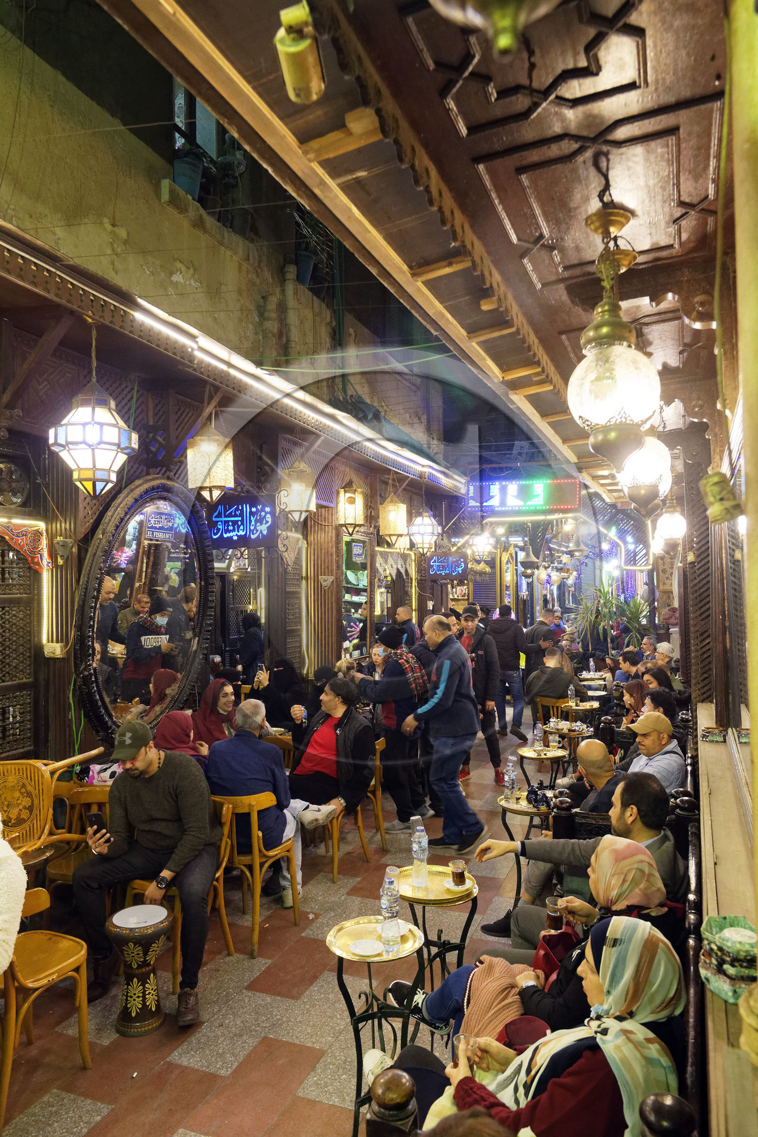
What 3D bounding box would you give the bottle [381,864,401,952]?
[{"bbox_3d":[0.039,1.128,2.527,0.065,0.265,0.065,-1,-3,0],"label":"bottle"}]

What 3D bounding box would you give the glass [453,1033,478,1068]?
[{"bbox_3d":[0.238,1.337,2.080,0.070,0.105,0.075,-1,-2,21],"label":"glass"}]

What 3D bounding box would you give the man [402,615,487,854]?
[{"bbox_3d":[0.500,1.229,5.745,0.660,1.720,0.500,-1,-2,-5],"label":"man"}]

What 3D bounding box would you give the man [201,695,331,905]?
[{"bbox_3d":[-0.650,1.406,4.370,0.580,1.310,0.740,-1,0,27],"label":"man"}]

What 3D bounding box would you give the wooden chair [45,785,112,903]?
[{"bbox_3d":[-1.570,1.657,4.160,0.420,0.820,0.470,-1,-2,5],"label":"wooden chair"}]

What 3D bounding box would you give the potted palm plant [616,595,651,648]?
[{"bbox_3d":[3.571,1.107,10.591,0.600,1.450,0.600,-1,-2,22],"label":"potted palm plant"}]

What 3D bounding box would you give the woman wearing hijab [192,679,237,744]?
[{"bbox_3d":[-1.079,1.469,5.651,0.720,1.260,0.500,-1,-2,29],"label":"woman wearing hijab"}]

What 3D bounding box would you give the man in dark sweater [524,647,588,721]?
[{"bbox_3d":[1.760,1.418,7.600,0.610,1.290,0.780,0,0,13],"label":"man in dark sweater"}]

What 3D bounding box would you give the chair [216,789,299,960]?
[{"bbox_3d":[-0.716,1.635,4.285,0.440,0.840,0.510,-2,-3,24],"label":"chair"}]

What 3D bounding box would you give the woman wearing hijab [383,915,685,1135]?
[{"bbox_3d":[0.344,1.412,2.015,0.900,1.140,0.550,-2,-2,33],"label":"woman wearing hijab"}]

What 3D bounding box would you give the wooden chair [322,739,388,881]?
[{"bbox_3d":[-0.207,1.668,5.402,0.430,0.840,0.480,-2,-2,35],"label":"wooden chair"}]

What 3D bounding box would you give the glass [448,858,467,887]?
[{"bbox_3d":[0.317,1.216,3.035,0.075,0.088,0.062,-1,-3,0],"label":"glass"}]

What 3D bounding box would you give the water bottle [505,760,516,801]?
[{"bbox_3d":[0.753,1.230,4.368,0.066,0.225,0.066,-1,-2,21],"label":"water bottle"}]

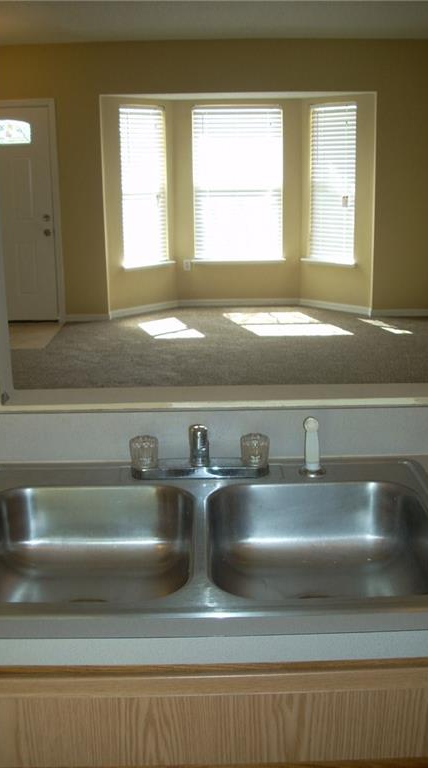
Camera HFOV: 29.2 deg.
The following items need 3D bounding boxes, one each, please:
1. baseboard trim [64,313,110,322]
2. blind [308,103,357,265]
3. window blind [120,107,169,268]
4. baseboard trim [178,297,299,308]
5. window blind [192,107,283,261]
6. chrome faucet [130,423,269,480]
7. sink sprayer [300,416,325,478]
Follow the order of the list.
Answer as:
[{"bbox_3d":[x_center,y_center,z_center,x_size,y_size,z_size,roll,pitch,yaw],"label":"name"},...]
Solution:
[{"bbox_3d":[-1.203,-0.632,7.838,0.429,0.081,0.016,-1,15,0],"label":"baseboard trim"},{"bbox_3d":[1.155,-1.939,7.988,0.545,1.490,0.056,14,21,43],"label":"blind"},{"bbox_3d":[-0.671,-1.913,7.981,0.056,1.490,0.576,14,21,43],"label":"window blind"},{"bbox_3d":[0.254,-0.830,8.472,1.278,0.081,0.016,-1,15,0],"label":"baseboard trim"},{"bbox_3d":[0.244,-1.991,8.222,0.894,1.500,0.056,-1,15,0],"label":"window blind"},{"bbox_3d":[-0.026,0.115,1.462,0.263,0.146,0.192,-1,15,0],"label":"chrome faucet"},{"bbox_3d":[0.179,0.113,1.511,0.051,0.119,0.056,-1,15,0],"label":"sink sprayer"}]

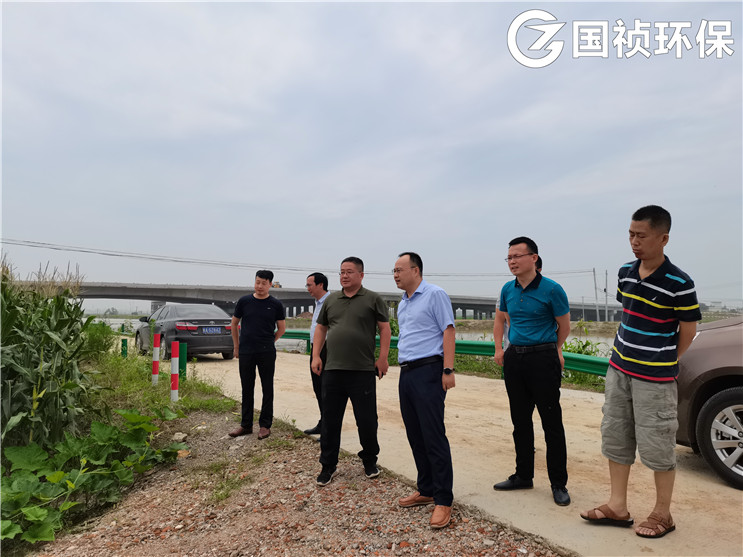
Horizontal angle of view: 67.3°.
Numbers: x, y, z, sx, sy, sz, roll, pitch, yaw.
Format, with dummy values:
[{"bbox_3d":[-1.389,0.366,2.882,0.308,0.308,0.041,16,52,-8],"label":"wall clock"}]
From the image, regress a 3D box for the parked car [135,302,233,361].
[{"bbox_3d":[-5.205,1.466,15.540,1.825,1.480,4.850,1,-4,-35],"label":"parked car"}]

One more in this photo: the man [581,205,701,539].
[{"bbox_3d":[1.502,0.483,3.082,0.420,1.770,0.550,2,-4,-41],"label":"man"}]

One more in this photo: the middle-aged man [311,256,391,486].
[{"bbox_3d":[-0.159,0.685,4.223,0.580,1.700,0.400,-2,-3,10],"label":"middle-aged man"}]

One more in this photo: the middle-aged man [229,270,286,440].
[{"bbox_3d":[-1.170,0.764,5.725,0.550,1.690,0.360,-2,-3,13],"label":"middle-aged man"}]

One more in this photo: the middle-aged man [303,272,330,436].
[{"bbox_3d":[-0.558,0.776,5.657,0.400,1.670,0.500,1,-4,-28],"label":"middle-aged man"}]

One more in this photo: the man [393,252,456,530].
[{"bbox_3d":[0.352,0.684,3.633,0.380,1.690,0.470,1,-4,-37],"label":"man"}]

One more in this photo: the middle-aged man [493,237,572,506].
[{"bbox_3d":[1.050,0.584,3.641,0.500,1.700,0.380,-4,-4,41],"label":"middle-aged man"}]

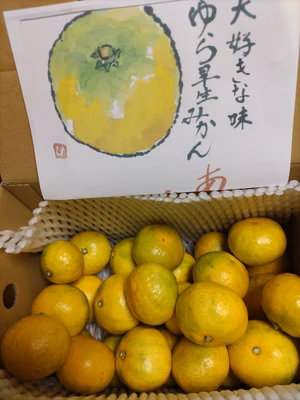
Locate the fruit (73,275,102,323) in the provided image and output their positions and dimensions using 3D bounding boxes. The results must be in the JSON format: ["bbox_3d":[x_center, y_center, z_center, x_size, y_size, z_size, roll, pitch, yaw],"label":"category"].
[{"bbox_3d":[-0.081,0.131,0.397,0.061,0.059,0.062,-2,56,4],"label":"fruit"}]

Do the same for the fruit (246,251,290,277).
[{"bbox_3d":[0.155,0.076,0.404,0.064,0.056,0.064,0,65,2],"label":"fruit"}]

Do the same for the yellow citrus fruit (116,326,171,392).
[{"bbox_3d":[-0.007,0.174,0.328,0.063,0.057,0.063,0,84,47],"label":"yellow citrus fruit"}]

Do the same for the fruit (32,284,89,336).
[{"bbox_3d":[-0.105,0.131,0.352,0.065,0.057,0.065,0,96,45],"label":"fruit"}]

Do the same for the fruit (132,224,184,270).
[{"bbox_3d":[0.011,0.059,0.370,0.063,0.056,0.062,-2,56,4],"label":"fruit"}]

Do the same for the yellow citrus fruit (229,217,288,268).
[{"bbox_3d":[0.127,0.050,0.354,0.067,0.054,0.067,-4,38,4],"label":"yellow citrus fruit"}]

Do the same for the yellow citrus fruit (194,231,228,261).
[{"bbox_3d":[0.091,0.073,0.411,0.061,0.054,0.061,0,65,2],"label":"yellow citrus fruit"}]

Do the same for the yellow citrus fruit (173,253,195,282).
[{"bbox_3d":[0.039,0.099,0.412,0.060,0.057,0.060,-2,56,4],"label":"yellow citrus fruit"}]

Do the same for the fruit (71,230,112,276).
[{"bbox_3d":[-0.083,0.073,0.416,0.059,0.053,0.059,0,87,15],"label":"fruit"}]

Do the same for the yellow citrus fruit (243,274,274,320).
[{"bbox_3d":[0.145,0.127,0.380,0.062,0.058,0.062,-2,56,4],"label":"yellow citrus fruit"}]

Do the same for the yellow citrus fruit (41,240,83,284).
[{"bbox_3d":[-0.112,0.080,0.382,0.054,0.054,0.050,0,33,44],"label":"yellow citrus fruit"}]

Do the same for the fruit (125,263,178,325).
[{"bbox_3d":[0.002,0.099,0.315,0.055,0.063,0.064,-2,56,4],"label":"fruit"}]

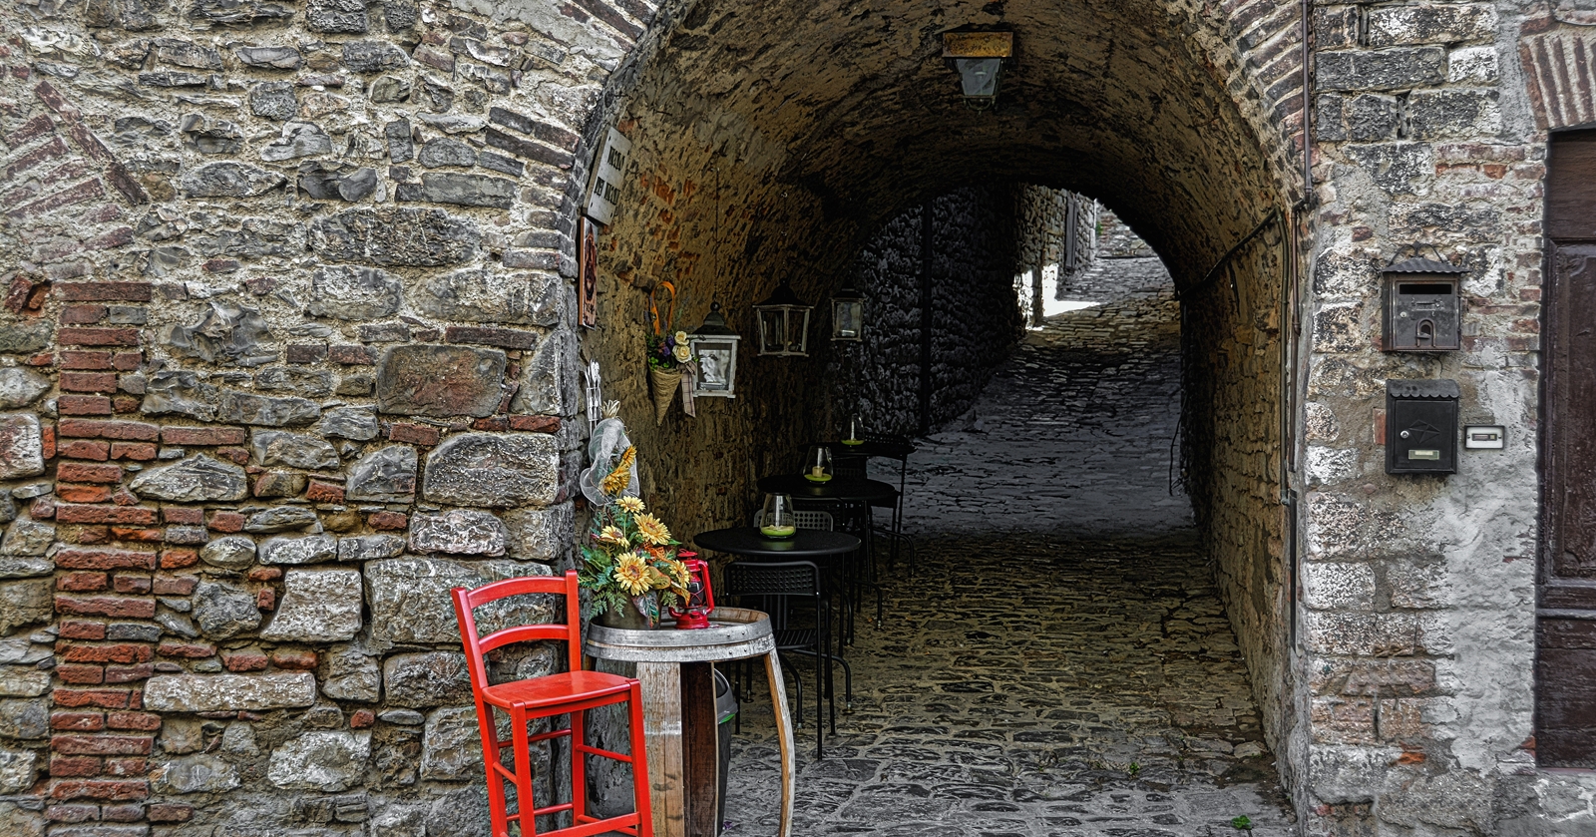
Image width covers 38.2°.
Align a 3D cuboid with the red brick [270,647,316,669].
[{"bbox_3d":[-1.528,0.719,7.011,0.132,0.060,0.165,0,1,-7],"label":"red brick"}]

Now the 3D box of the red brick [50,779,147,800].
[{"bbox_3d":[-2.028,1.079,6.770,0.284,0.059,0.140,1,0,0],"label":"red brick"}]

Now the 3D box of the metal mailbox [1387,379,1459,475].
[{"bbox_3d":[1.893,0.026,6.993,0.205,0.285,0.085,1,0,0],"label":"metal mailbox"}]

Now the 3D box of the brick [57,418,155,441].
[{"bbox_3d":[-2.059,0.032,6.917,0.284,0.059,0.135,0,1,-7],"label":"brick"}]

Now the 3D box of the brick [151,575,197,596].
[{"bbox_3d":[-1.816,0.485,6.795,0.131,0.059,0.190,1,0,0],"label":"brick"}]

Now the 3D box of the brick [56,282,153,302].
[{"bbox_3d":[-2.067,-0.377,6.908,0.277,0.057,0.135,0,1,-7],"label":"brick"}]

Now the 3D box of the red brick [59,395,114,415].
[{"bbox_3d":[-2.121,-0.041,6.923,0.154,0.059,0.165,0,1,-7],"label":"red brick"}]

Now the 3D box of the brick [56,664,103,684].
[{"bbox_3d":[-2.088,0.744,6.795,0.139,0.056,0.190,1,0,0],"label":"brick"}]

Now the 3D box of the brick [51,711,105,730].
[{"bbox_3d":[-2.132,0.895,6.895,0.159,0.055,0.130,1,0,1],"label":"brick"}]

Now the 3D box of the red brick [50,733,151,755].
[{"bbox_3d":[-2.024,0.947,6.770,0.291,0.063,0.140,1,0,0],"label":"red brick"}]

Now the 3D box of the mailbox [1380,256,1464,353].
[{"bbox_3d":[1.842,-0.337,6.805,0.220,0.275,0.110,1,0,3],"label":"mailbox"}]

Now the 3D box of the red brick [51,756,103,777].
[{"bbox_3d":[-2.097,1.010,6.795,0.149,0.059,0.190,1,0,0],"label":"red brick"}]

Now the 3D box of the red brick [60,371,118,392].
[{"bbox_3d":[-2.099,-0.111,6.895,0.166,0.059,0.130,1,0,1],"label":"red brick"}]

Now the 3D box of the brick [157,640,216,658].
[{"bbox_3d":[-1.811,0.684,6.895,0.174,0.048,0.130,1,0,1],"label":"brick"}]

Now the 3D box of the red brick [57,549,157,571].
[{"bbox_3d":[-2.010,0.411,6.770,0.284,0.063,0.140,1,0,0],"label":"red brick"}]

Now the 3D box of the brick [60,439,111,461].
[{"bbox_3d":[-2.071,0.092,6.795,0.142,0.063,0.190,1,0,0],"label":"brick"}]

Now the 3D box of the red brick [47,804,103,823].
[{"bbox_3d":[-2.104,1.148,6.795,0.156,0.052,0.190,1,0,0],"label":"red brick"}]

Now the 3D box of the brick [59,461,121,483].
[{"bbox_3d":[-2.097,0.158,6.895,0.185,0.059,0.130,1,0,1],"label":"brick"}]

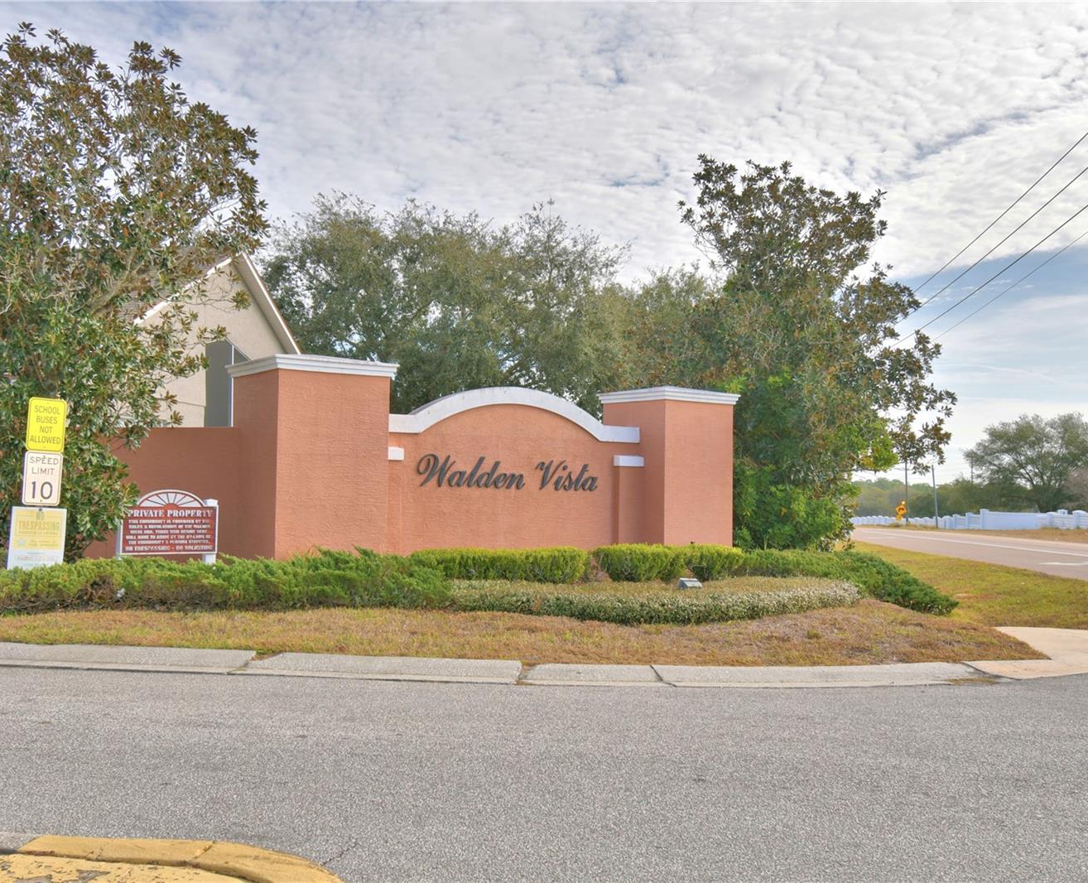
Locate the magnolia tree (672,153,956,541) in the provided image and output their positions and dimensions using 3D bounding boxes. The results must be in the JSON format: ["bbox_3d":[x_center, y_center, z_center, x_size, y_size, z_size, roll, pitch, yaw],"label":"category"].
[{"bbox_3d":[4.790,-1.343,19.639,5.100,7.491,4.800,0,-3,14],"label":"magnolia tree"}]

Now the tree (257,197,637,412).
[{"bbox_3d":[-2.662,-1.898,29.796,10.200,9.486,9.400,1,-2,-5],"label":"tree"}]

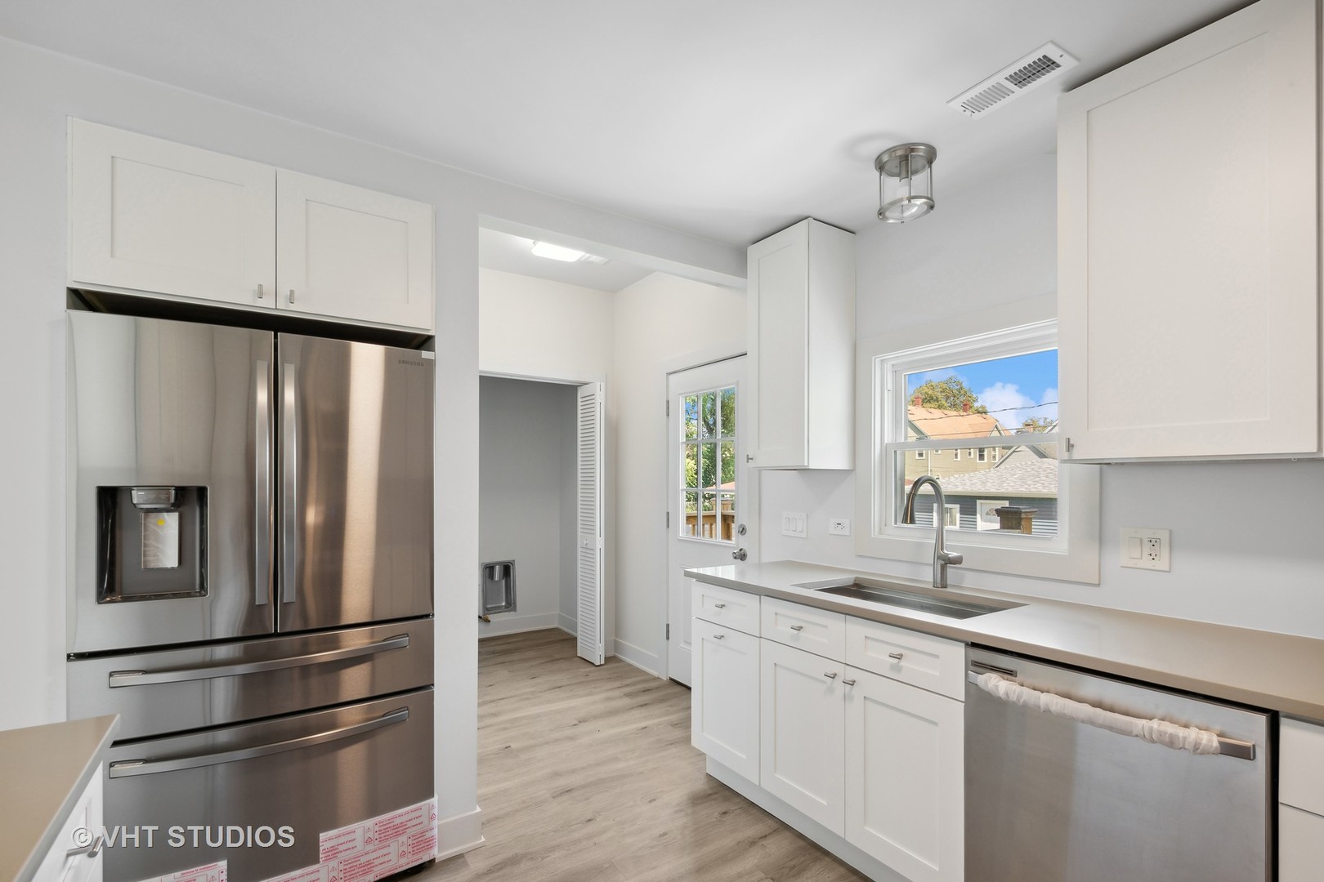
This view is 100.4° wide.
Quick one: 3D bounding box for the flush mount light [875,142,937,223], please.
[{"bbox_3d":[0.867,-0.915,1.960,0.200,0.195,0.200,0,-3,0],"label":"flush mount light"}]

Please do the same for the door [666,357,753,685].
[{"bbox_3d":[0.272,0.549,3.380,0.050,2.030,0.770,2,-4,-37],"label":"door"}]

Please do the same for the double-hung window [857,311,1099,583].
[{"bbox_3d":[1.169,0.010,2.159,0.100,0.950,0.885,2,-4,-37],"label":"double-hung window"}]

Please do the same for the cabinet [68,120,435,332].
[{"bbox_3d":[-1.332,-0.601,1.932,0.915,0.457,0.550,1,-4,-32],"label":"cabinet"}]

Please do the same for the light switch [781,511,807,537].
[{"bbox_3d":[0.669,0.420,2.772,0.012,0.119,0.160,2,-4,-37],"label":"light switch"}]

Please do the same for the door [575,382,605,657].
[{"bbox_3d":[-0.523,0.598,4.025,0.060,2.010,0.290,2,-4,-40],"label":"door"}]

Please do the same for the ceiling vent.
[{"bbox_3d":[0.996,-1.023,1.579,0.145,0.015,0.287,2,-4,-37],"label":"ceiling vent"}]

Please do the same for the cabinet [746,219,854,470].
[{"bbox_3d":[0.649,-0.403,2.591,0.310,1.070,0.385,2,-4,-37],"label":"cabinet"}]

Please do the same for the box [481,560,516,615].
[{"bbox_3d":[-1.456,1.294,4.909,0.310,0.460,0.100,1,-4,-32],"label":"box"}]

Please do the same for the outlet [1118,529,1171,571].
[{"bbox_3d":[1.472,0.331,1.679,0.012,0.122,0.117,2,-4,-37],"label":"outlet"}]

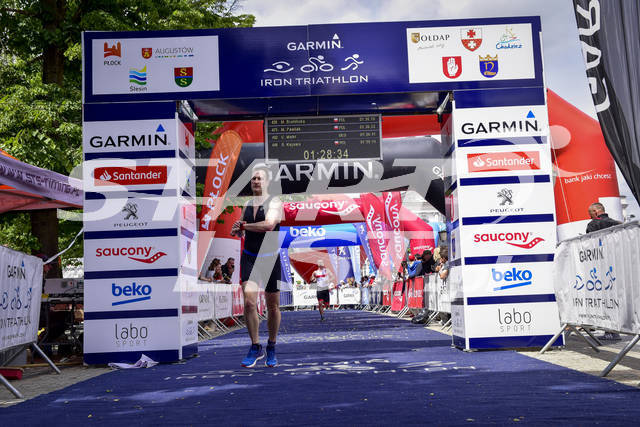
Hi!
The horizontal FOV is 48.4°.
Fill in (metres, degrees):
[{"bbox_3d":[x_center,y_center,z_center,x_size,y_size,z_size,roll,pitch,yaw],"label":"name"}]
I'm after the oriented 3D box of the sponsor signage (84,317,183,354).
[{"bbox_3d":[-1.948,1.260,7.351,0.970,0.345,0.040,-2,-7,-1],"label":"sponsor signage"}]

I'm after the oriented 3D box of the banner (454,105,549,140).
[{"bbox_3d":[1.922,-0.958,7.550,0.980,0.355,0.040,-2,-7,0],"label":"banner"}]

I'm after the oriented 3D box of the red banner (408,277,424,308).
[{"bbox_3d":[2.510,2.068,18.500,0.050,0.800,2.550,-2,-7,0],"label":"red banner"}]

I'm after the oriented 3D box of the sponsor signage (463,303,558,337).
[{"bbox_3d":[1.997,1.098,7.314,0.980,0.335,0.040,-2,-7,0],"label":"sponsor signage"}]

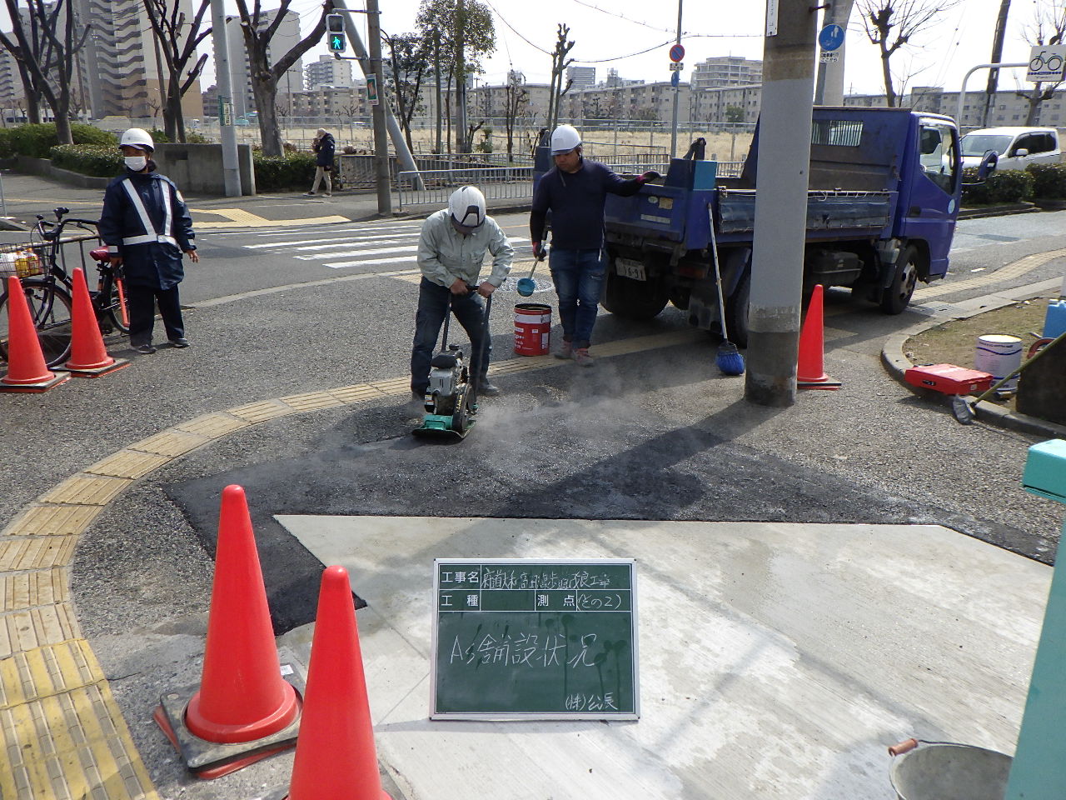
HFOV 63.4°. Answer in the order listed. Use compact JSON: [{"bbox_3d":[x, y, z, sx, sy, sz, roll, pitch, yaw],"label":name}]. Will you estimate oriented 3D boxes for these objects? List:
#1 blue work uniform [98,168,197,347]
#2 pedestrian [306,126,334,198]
[{"bbox_3d":[-2.978,-1.099,6.622,0.620,1.310,0.390,-13,22,-38],"label":"blue work uniform"},{"bbox_3d":[-5.334,-5.890,21.432,0.660,1.600,0.520,1,17,0],"label":"pedestrian"}]

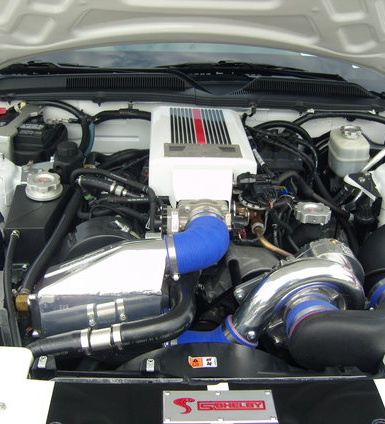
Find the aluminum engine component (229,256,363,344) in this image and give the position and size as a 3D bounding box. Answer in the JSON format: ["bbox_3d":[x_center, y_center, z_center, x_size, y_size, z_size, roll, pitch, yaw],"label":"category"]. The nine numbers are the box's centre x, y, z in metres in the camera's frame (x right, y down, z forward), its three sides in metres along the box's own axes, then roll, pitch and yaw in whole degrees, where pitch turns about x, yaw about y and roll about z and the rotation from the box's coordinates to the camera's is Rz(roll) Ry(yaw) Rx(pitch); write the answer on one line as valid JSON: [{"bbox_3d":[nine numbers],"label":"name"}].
[{"bbox_3d":[0.204,0.182,1.120,0.260,0.190,0.140,1,29,-3],"label":"aluminum engine component"}]

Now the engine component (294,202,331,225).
[{"bbox_3d":[0.277,0.002,1.275,0.078,0.025,0.078,4,29,-2],"label":"engine component"}]

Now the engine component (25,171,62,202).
[{"bbox_3d":[-0.351,-0.064,1.311,0.089,0.037,0.089,1,29,-3],"label":"engine component"}]

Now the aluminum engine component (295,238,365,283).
[{"bbox_3d":[0.296,0.108,1.190,0.130,0.110,0.090,0,29,0],"label":"aluminum engine component"}]

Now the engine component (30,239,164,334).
[{"bbox_3d":[-0.200,0.164,1.240,0.285,0.155,0.190,0,29,0],"label":"engine component"}]

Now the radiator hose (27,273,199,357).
[{"bbox_3d":[-0.156,0.218,1.144,0.335,0.105,0.180,0,29,0],"label":"radiator hose"}]

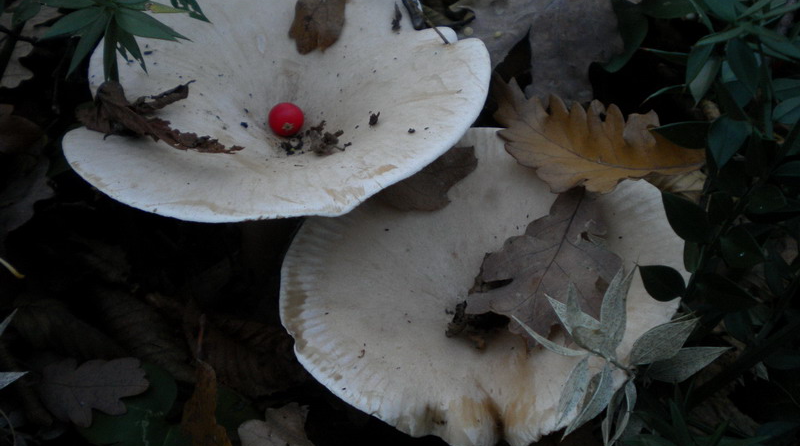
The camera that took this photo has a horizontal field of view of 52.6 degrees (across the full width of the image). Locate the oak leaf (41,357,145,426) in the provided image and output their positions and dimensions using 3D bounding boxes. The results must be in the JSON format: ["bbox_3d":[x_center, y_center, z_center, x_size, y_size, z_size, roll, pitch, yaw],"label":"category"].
[{"bbox_3d":[-0.128,0.069,0.336,0.045,0.010,0.031,2,53,-2],"label":"oak leaf"}]

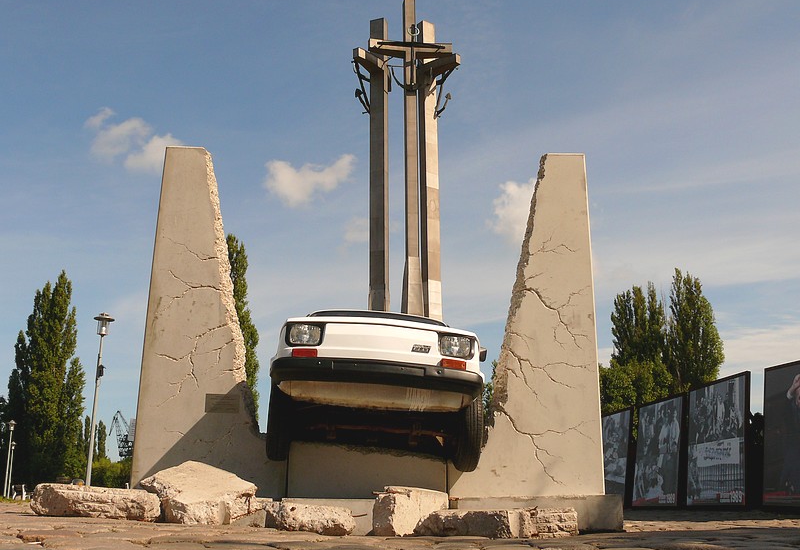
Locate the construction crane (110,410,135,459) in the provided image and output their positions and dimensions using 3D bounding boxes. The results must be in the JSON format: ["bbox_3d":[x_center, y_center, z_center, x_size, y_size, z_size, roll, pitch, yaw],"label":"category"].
[{"bbox_3d":[-168.971,111.993,522.680,22.000,56.400,13.000,0,-15,0],"label":"construction crane"}]

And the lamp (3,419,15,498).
[{"bbox_3d":[-22.903,10.746,50.024,0.500,4.410,0.500,6,-16,-23],"label":"lamp"}]

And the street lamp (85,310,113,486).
[{"bbox_3d":[-7.008,3.076,19.676,0.480,4.500,0.480,0,-15,0],"label":"street lamp"}]

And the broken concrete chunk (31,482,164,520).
[{"bbox_3d":[-2.129,1.607,6.037,0.806,0.249,0.360,3,-15,-11],"label":"broken concrete chunk"}]

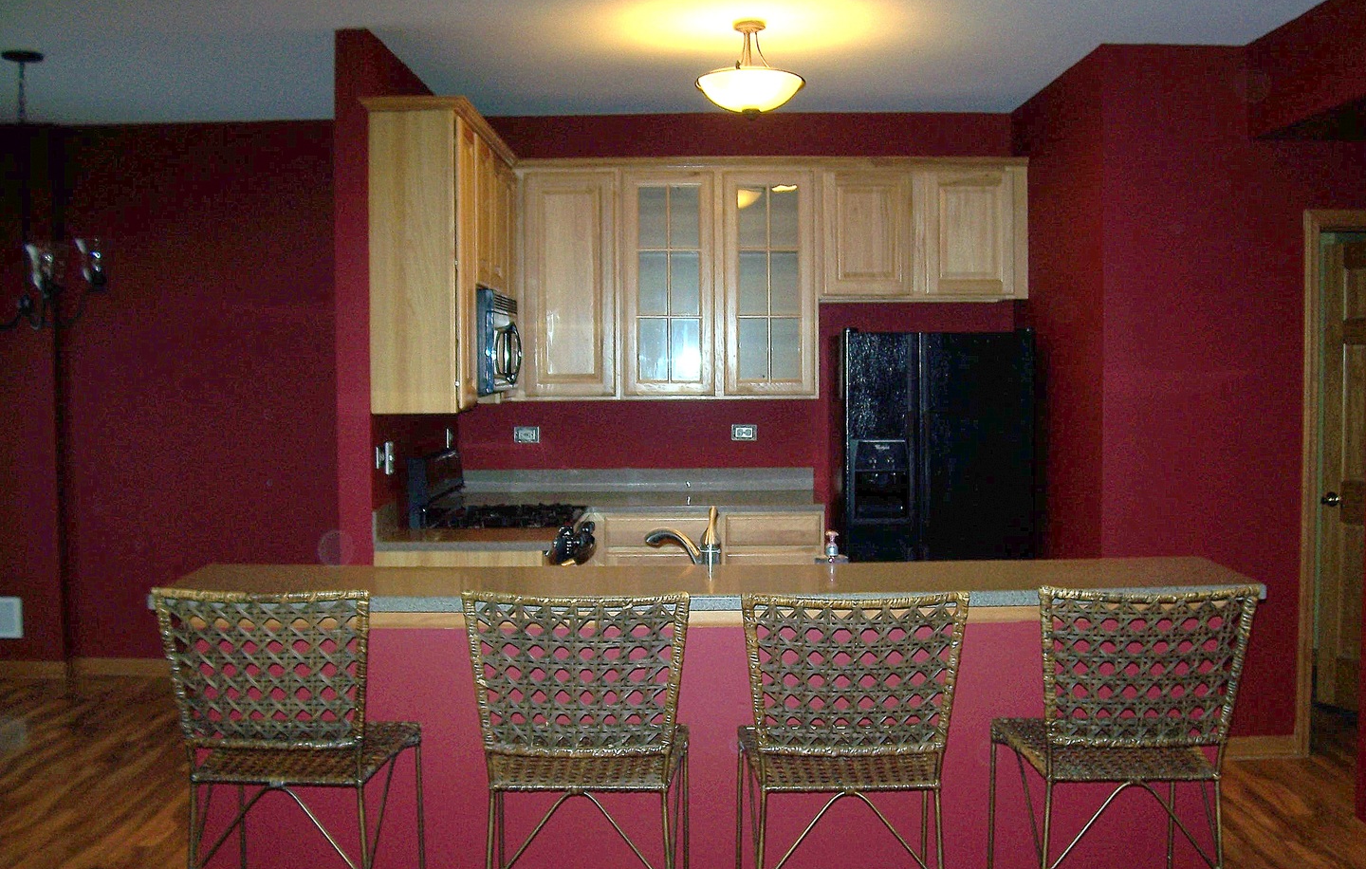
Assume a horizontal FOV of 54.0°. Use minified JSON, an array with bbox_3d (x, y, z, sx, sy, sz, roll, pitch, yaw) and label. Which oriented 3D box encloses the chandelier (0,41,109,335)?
[{"bbox_3d":[-2.490,-0.920,5.104,0.660,1.045,0.660,0,3,0],"label":"chandelier"}]

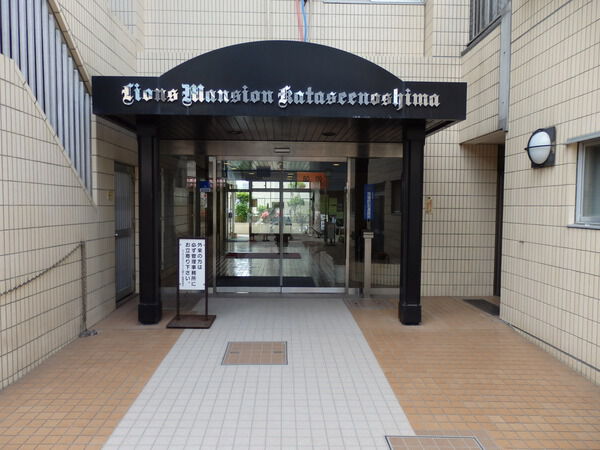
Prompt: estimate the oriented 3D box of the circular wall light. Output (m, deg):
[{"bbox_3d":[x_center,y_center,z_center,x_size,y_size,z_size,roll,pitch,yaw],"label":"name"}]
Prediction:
[{"bbox_3d":[2.871,-0.919,5.217,0.140,0.455,0.450,0,3,-2],"label":"circular wall light"}]

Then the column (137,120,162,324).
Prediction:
[{"bbox_3d":[-2.064,-0.039,5.976,0.255,2.788,0.255,0,3,-2],"label":"column"}]

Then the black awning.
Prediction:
[{"bbox_3d":[-0.257,-1.904,6.605,4.770,0.970,2.180,0,3,-2],"label":"black awning"}]

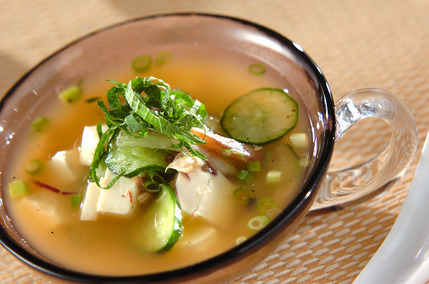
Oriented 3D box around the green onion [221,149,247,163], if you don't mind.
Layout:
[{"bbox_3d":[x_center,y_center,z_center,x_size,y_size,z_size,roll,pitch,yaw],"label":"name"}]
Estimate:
[{"bbox_3d":[0.007,0.005,0.624,0.008,0.004,0.005,24,57,33],"label":"green onion"}]

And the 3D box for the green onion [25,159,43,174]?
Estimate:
[{"bbox_3d":[-0.064,0.009,0.639,0.005,0.004,0.005,-11,58,18],"label":"green onion"}]

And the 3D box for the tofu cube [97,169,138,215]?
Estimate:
[{"bbox_3d":[-0.033,0.018,0.619,0.012,0.012,0.013,4,49,19],"label":"tofu cube"}]

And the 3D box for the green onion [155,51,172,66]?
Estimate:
[{"bbox_3d":[-0.019,-0.030,0.664,0.006,0.003,0.006,-24,35,8],"label":"green onion"}]

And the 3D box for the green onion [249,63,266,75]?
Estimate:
[{"bbox_3d":[0.015,-0.026,0.651,0.006,0.003,0.006,-16,45,0],"label":"green onion"}]

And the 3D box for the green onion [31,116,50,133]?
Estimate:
[{"bbox_3d":[-0.063,-0.006,0.658,0.006,0.005,0.005,-22,45,-7],"label":"green onion"}]

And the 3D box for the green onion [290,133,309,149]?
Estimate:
[{"bbox_3d":[0.029,-0.001,0.622,0.005,0.005,0.005,-6,46,10],"label":"green onion"}]

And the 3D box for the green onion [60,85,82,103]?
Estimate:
[{"bbox_3d":[-0.053,-0.018,0.666,0.007,0.005,0.006,-14,45,1],"label":"green onion"}]

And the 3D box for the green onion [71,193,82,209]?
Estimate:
[{"bbox_3d":[-0.047,0.020,0.624,0.004,0.004,0.004,-16,45,0],"label":"green onion"}]

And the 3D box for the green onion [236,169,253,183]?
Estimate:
[{"bbox_3d":[0.010,0.011,0.615,0.005,0.004,0.005,-30,57,14],"label":"green onion"}]

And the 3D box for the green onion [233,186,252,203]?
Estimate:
[{"bbox_3d":[0.010,0.018,0.618,0.006,0.004,0.006,-1,46,14],"label":"green onion"}]

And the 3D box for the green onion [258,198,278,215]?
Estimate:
[{"bbox_3d":[0.018,0.021,0.611,0.007,0.004,0.007,-1,46,14],"label":"green onion"}]

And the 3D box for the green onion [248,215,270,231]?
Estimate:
[{"bbox_3d":[0.015,0.027,0.599,0.005,0.005,0.005,-6,76,24],"label":"green onion"}]

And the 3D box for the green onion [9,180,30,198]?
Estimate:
[{"bbox_3d":[-0.068,0.017,0.637,0.007,0.005,0.006,-9,45,7],"label":"green onion"}]

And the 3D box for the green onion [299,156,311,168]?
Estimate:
[{"bbox_3d":[0.030,0.007,0.614,0.004,0.003,0.004,-15,65,0],"label":"green onion"}]

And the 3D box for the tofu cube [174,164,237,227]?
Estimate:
[{"bbox_3d":[-0.003,0.019,0.617,0.017,0.016,0.017,2,47,17],"label":"tofu cube"}]

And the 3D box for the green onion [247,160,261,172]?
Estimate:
[{"bbox_3d":[0.014,0.008,0.624,0.005,0.004,0.004,3,48,17],"label":"green onion"}]

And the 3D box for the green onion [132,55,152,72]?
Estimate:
[{"bbox_3d":[-0.027,-0.029,0.672,0.007,0.004,0.007,-1,46,14],"label":"green onion"}]

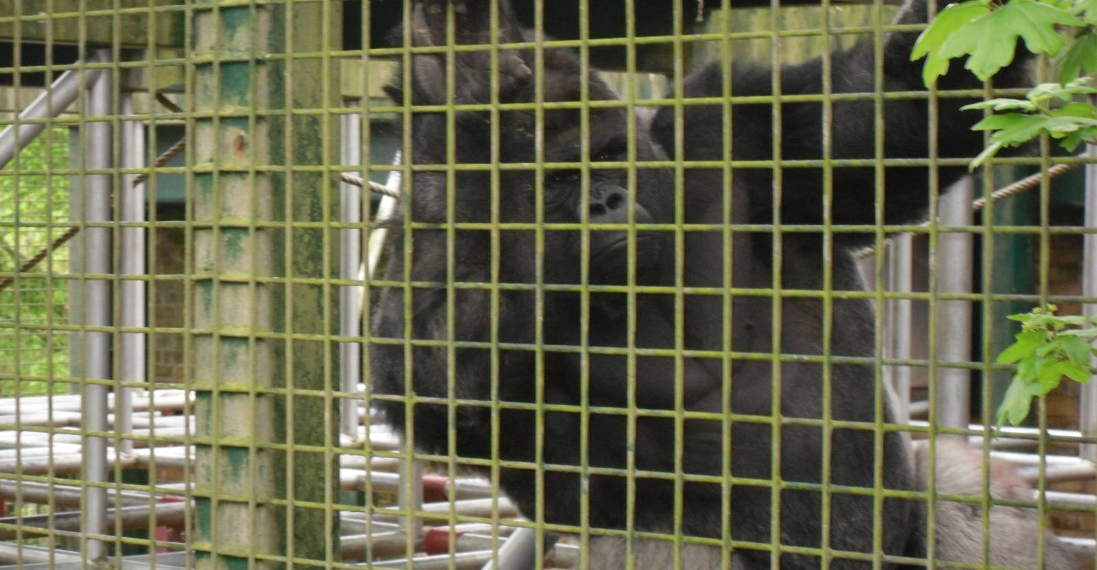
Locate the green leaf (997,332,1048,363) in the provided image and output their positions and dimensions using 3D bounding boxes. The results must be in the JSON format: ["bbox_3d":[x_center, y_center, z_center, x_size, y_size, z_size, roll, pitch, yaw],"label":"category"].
[{"bbox_3d":[0.400,0.052,2.800,0.044,0.028,0.028,1,1,22],"label":"green leaf"}]

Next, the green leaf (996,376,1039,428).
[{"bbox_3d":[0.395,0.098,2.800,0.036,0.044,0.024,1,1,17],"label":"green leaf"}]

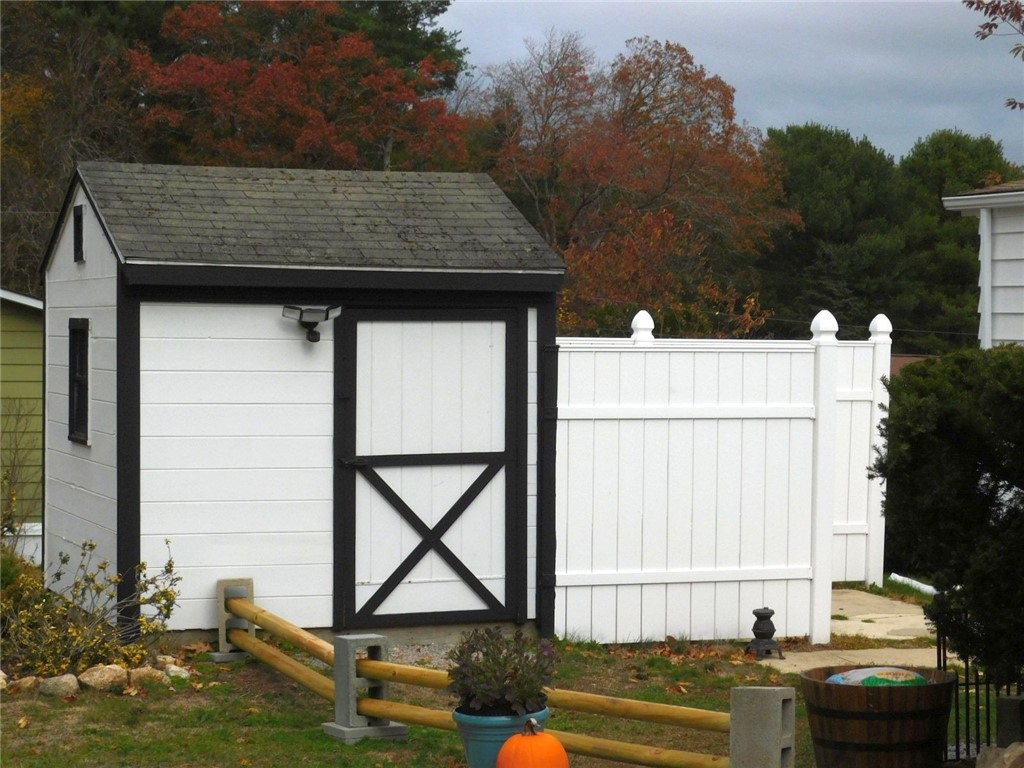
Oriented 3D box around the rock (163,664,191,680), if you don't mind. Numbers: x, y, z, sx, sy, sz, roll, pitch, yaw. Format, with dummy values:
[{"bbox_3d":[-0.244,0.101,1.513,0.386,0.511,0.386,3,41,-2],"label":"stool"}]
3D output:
[{"bbox_3d":[-1.737,1.493,12.250,0.138,0.078,0.110,1,1,0],"label":"rock"}]

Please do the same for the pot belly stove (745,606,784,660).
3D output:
[{"bbox_3d":[1.487,1.468,13.950,0.175,0.295,0.175,0,2,-30],"label":"pot belly stove"}]

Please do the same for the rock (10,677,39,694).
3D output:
[{"bbox_3d":[-2.421,1.497,11.750,0.135,0.080,0.110,1,1,0],"label":"rock"}]

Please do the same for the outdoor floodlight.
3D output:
[{"bbox_3d":[-1.135,-0.340,13.398,0.305,0.200,0.160,0,1,-21],"label":"outdoor floodlight"}]

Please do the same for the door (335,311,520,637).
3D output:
[{"bbox_3d":[-0.466,0.485,13.751,1.183,1.854,0.070,0,1,-21],"label":"door"}]

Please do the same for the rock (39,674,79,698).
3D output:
[{"bbox_3d":[-2.242,1.496,11.700,0.190,0.110,0.150,1,1,0],"label":"rock"}]

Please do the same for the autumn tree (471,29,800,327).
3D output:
[{"bbox_3d":[2.103,-2.650,42.000,5.700,7.200,5.200,1,1,0],"label":"autumn tree"}]

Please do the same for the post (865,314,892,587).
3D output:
[{"bbox_3d":[2.721,0.503,17.650,0.133,2.044,0.133,0,1,-21],"label":"post"}]

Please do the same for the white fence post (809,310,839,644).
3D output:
[{"bbox_3d":[1.918,0.580,14.679,0.133,2.075,0.133,0,1,-21],"label":"white fence post"}]

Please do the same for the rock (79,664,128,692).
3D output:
[{"bbox_3d":[-2.063,1.485,11.950,0.250,0.125,0.200,0,1,-10],"label":"rock"}]

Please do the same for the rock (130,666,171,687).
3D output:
[{"bbox_3d":[-1.830,1.481,11.980,0.195,0.095,0.145,1,1,0],"label":"rock"}]

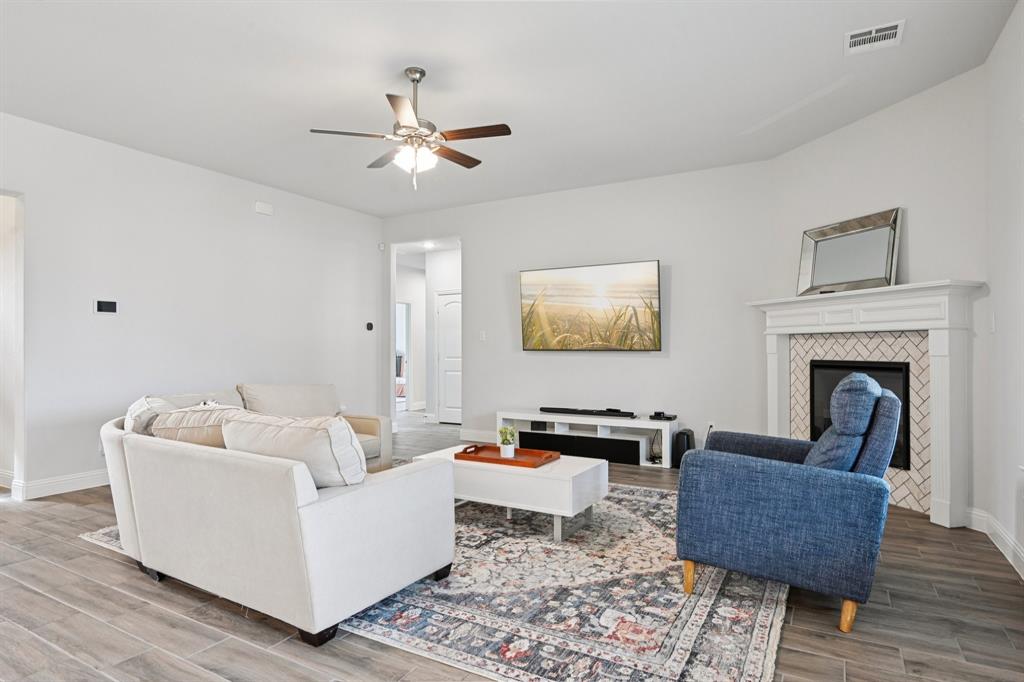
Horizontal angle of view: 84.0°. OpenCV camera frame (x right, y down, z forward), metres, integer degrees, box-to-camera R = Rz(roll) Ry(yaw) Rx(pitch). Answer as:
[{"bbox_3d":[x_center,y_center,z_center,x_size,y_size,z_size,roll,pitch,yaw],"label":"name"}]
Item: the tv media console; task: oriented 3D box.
[{"bbox_3d":[0.785,1.053,6.316,2.010,0.447,0.345,0,-1,30],"label":"tv media console"}]

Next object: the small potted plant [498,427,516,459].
[{"bbox_3d":[-0.032,0.706,3.987,0.115,0.222,0.115,0,-1,0],"label":"small potted plant"}]

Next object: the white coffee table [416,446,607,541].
[{"bbox_3d":[-0.017,1.038,3.974,1.225,0.420,0.590,0,-1,30],"label":"white coffee table"}]

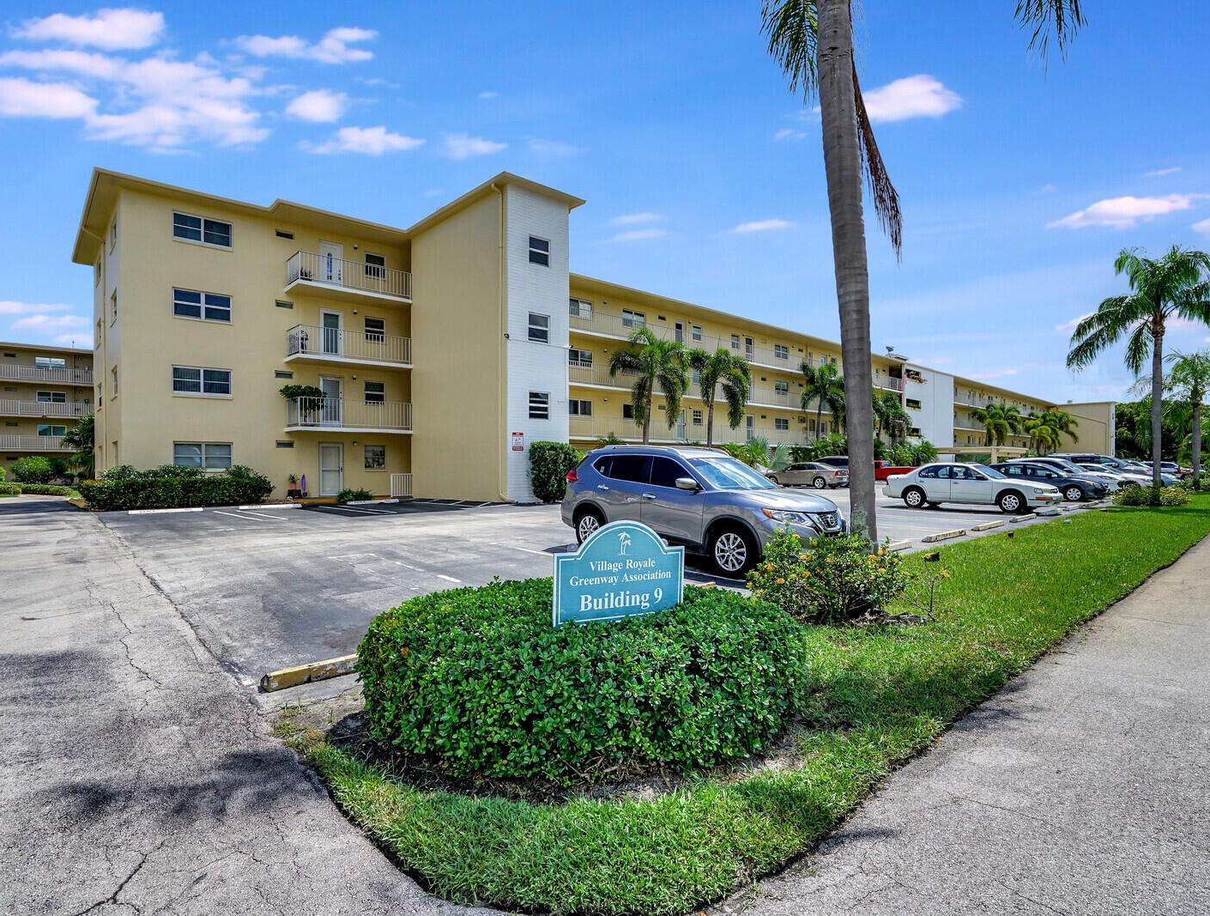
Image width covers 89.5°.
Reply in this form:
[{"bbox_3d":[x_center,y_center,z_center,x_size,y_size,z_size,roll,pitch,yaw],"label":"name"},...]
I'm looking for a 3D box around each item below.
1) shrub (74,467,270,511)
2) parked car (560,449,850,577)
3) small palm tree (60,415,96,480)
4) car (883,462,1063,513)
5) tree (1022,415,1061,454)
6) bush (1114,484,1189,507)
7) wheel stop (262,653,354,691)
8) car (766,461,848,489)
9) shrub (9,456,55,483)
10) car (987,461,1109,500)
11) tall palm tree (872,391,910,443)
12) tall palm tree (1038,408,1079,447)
[{"bbox_3d":[-14.200,0.910,20.400,5.200,1.350,1.600,0,0,-43],"label":"shrub"},{"bbox_3d":[1.290,0.647,9.004,1.840,1.730,4.690,0,-1,-40],"label":"parked car"},{"bbox_3d":[-36.476,-0.665,43.008,3.100,5.000,3.100,1,-1,-42],"label":"small palm tree"},{"bbox_3d":[11.050,0.860,18.600,1.780,1.420,4.770,0,0,-40],"label":"car"},{"bbox_3d":[56.000,-1.950,78.500,4.200,7.200,4.200,0,0,-41],"label":"tree"},{"bbox_3d":[18.700,1.200,20.900,2.200,0.750,2.100,0,0,-41],"label":"bush"},{"bbox_3d":[-1.500,1.475,4.700,1.980,0.115,0.165,0,0,-41],"label":"wheel stop"},{"bbox_3d":[11.200,1.037,34.392,1.790,1.450,4.870,0,-1,-41],"label":"car"},{"bbox_3d":[-40.369,0.810,42.994,2.500,2.050,2.200,1,-1,-42],"label":"shrub"},{"bbox_3d":[17.700,0.935,24.792,1.800,1.470,4.320,0,-1,-38],"label":"car"},{"bbox_3d":[23.306,-1.832,50.520,3.900,7.500,3.900,1,-1,-42],"label":"tall palm tree"},{"bbox_3d":[61.652,-2.218,83.025,4.500,8.900,4.500,1,-1,-42],"label":"tall palm tree"}]

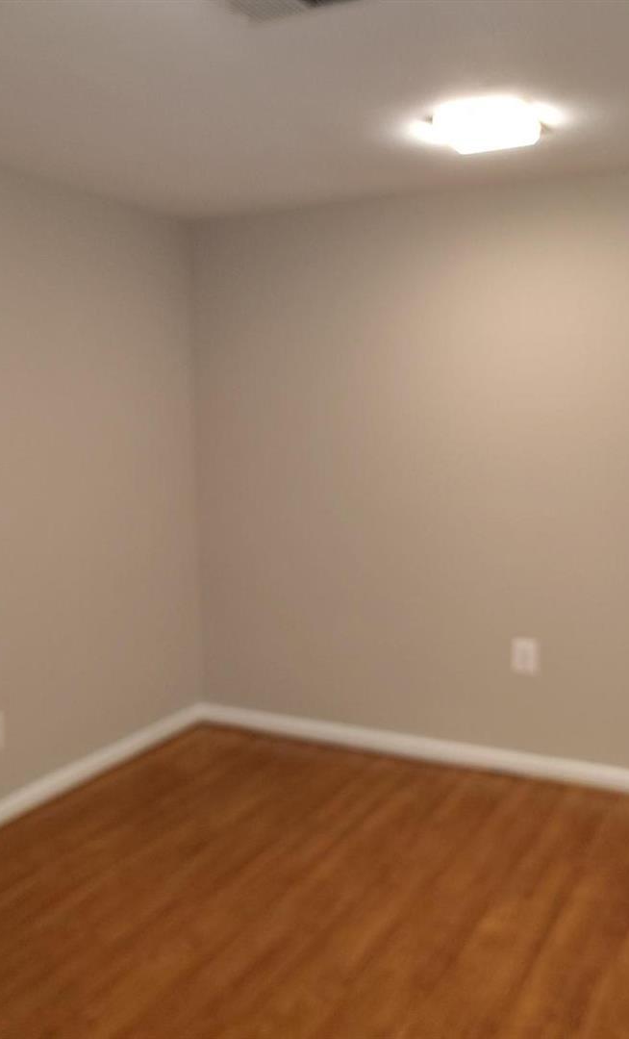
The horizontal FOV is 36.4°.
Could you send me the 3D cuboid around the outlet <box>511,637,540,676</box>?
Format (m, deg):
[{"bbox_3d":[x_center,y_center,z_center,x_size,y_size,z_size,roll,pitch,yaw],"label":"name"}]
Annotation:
[{"bbox_3d":[0.755,0.491,3.442,0.080,0.122,0.012,3,8,28],"label":"outlet"}]

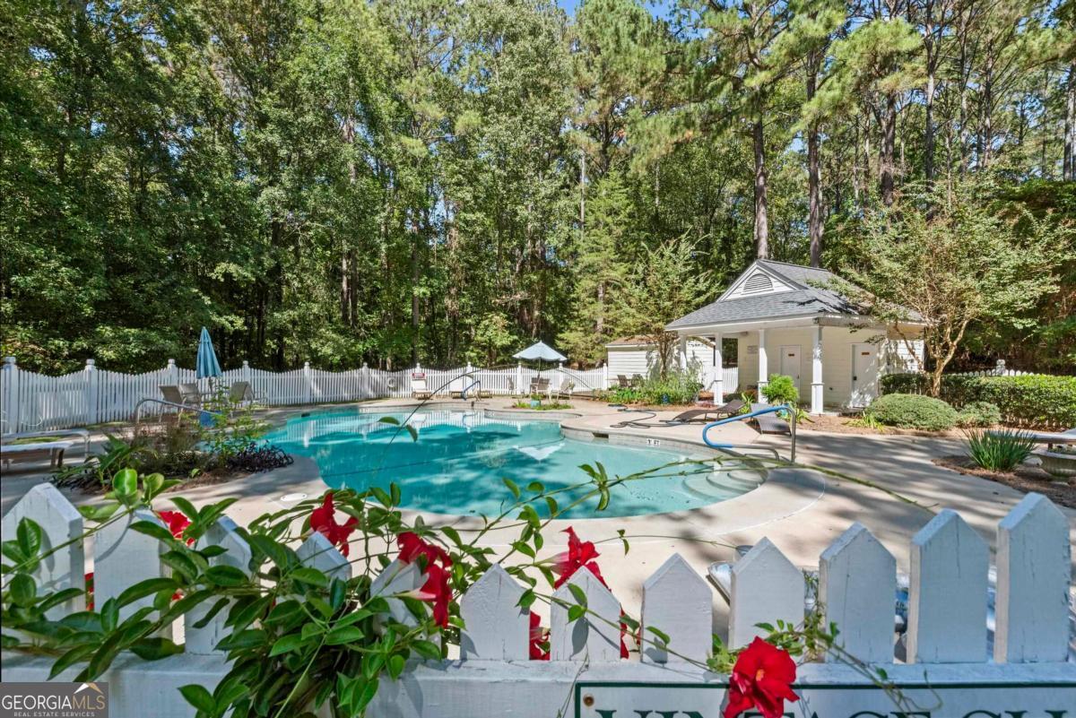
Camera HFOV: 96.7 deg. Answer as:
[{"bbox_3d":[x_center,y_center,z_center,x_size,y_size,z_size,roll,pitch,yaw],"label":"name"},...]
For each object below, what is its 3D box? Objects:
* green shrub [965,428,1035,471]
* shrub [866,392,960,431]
[{"bbox_3d":[6.709,1.272,6.936,0.820,0.600,0.780,-1,-1,44],"label":"green shrub"},{"bbox_3d":[9.313,1.240,11.886,1.850,0.800,1.750,-1,-1,37],"label":"shrub"}]

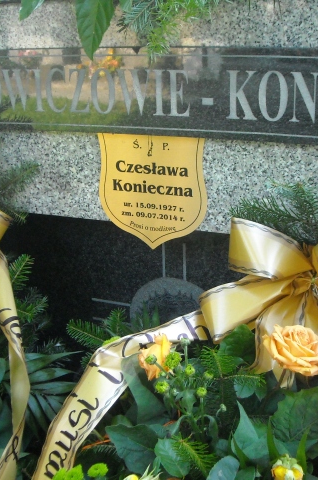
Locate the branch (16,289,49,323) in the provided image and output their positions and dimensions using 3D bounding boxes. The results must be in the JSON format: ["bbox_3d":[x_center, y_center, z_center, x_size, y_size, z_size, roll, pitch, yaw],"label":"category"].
[{"bbox_3d":[-0.231,0.121,1.180,0.065,0.065,0.050,6,17,21],"label":"branch"}]

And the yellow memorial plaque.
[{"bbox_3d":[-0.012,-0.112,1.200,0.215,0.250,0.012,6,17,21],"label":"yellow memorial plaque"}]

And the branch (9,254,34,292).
[{"bbox_3d":[-0.242,0.059,1.130,0.046,0.067,0.040,6,17,22],"label":"branch"}]

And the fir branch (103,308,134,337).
[{"bbox_3d":[-0.063,0.129,1.000,0.046,0.047,0.035,6,17,22],"label":"fir branch"}]

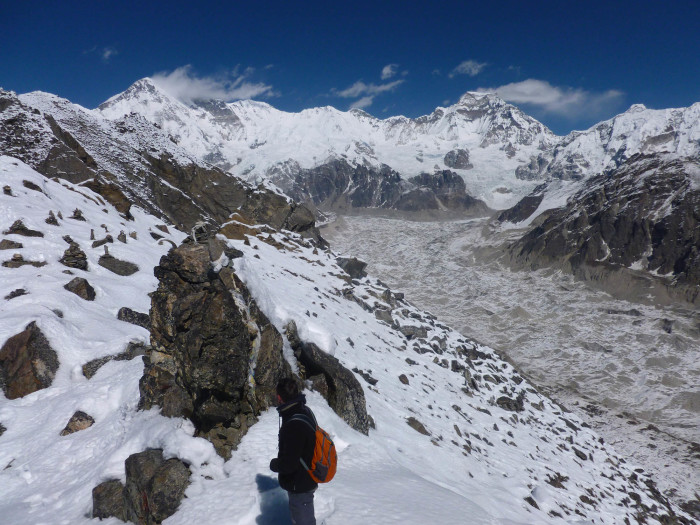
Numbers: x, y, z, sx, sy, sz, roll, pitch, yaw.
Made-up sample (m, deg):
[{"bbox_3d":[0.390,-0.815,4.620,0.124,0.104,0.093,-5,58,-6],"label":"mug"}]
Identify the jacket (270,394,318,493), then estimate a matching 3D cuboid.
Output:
[{"bbox_3d":[-0.430,1.386,4.486,0.370,0.730,0.500,2,7,17],"label":"jacket"}]

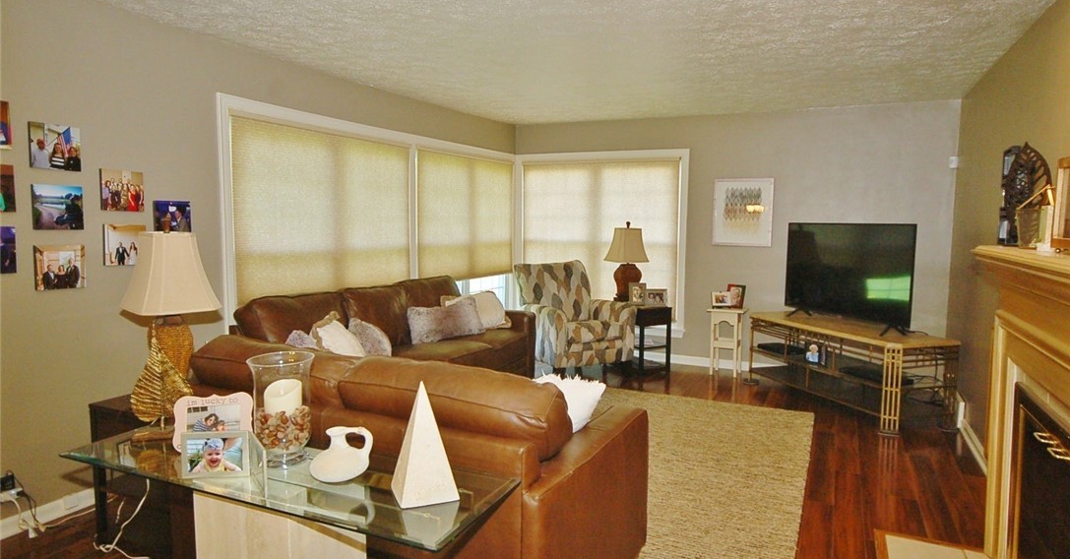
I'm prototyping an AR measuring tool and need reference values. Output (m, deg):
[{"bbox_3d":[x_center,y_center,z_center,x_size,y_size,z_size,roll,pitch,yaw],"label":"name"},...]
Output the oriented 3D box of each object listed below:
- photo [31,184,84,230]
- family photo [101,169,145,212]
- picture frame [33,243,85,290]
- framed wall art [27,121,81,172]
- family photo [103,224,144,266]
[{"bbox_3d":[-2.207,-0.330,2.884,0.022,0.203,0.198,3,7,25],"label":"photo"},{"bbox_3d":[-2.079,-0.445,3.142,0.022,0.203,0.198,3,7,25],"label":"family photo"},{"bbox_3d":[-2.208,-0.054,2.913,0.022,0.203,0.206,3,6,26],"label":"picture frame"},{"bbox_3d":[-2.200,-0.609,2.871,0.022,0.203,0.206,3,6,26],"label":"framed wall art"},{"bbox_3d":[-2.082,-0.172,3.170,0.022,0.205,0.198,3,7,25],"label":"family photo"}]

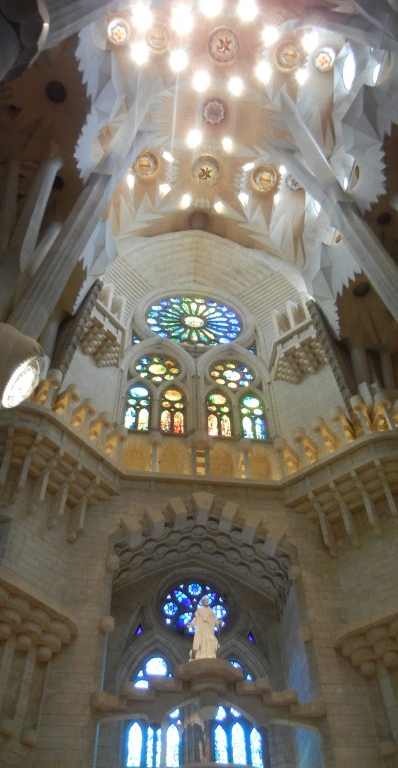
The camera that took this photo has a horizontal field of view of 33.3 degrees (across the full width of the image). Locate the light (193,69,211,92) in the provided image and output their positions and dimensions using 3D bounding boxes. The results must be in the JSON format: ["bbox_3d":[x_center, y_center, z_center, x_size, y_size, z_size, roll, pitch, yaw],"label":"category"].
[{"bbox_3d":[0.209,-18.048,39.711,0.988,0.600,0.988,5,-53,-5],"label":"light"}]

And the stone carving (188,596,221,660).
[{"bbox_3d":[0.210,8.141,22.231,1.100,2.384,0.750,6,-53,-6],"label":"stone carving"}]

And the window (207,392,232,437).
[{"bbox_3d":[1.039,1.495,33.981,1.234,3.618,0.250,5,-53,-5],"label":"window"}]

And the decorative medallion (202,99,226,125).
[{"bbox_3d":[0.888,-16.689,40.764,1.411,0.380,1.411,5,-53,-5],"label":"decorative medallion"}]

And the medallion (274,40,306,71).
[{"bbox_3d":[5.357,-19.202,38.966,1.720,0.350,1.720,-1,-53,-1],"label":"medallion"}]

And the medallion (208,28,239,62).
[{"bbox_3d":[1.478,-19.587,38.570,1.750,0.350,1.750,-1,-53,-1],"label":"medallion"}]

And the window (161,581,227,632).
[{"bbox_3d":[-0.162,8.823,26.280,2.636,2.439,0.250,5,-53,-5],"label":"window"}]

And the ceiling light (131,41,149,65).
[{"bbox_3d":[-3.401,-19.271,38.692,0.963,0.600,0.963,5,-53,-5],"label":"ceiling light"}]

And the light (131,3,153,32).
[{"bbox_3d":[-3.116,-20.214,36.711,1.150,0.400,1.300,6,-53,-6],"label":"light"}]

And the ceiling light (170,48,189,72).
[{"bbox_3d":[-1.115,-18.504,38.071,1.100,0.400,1.120,6,-53,-6],"label":"ceiling light"}]

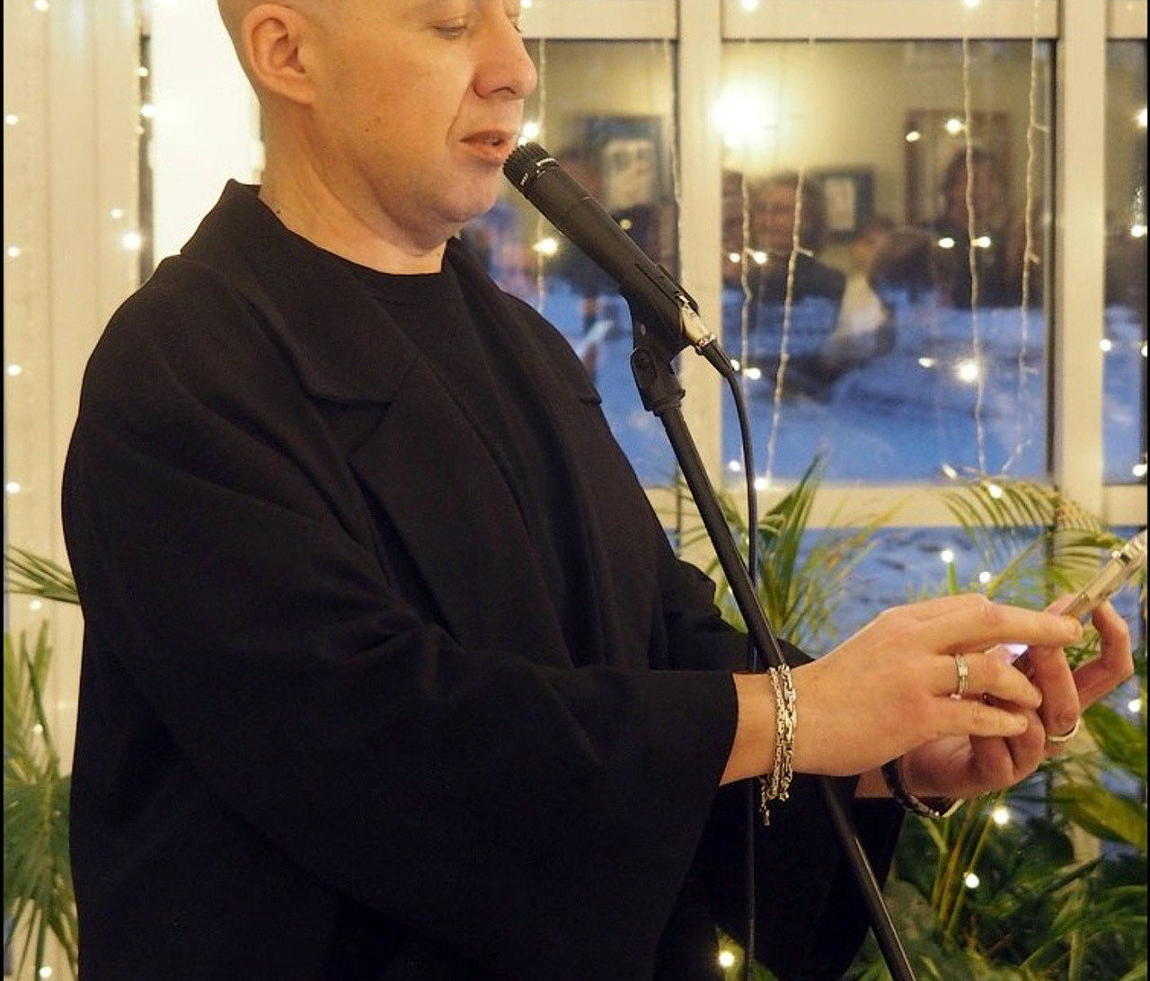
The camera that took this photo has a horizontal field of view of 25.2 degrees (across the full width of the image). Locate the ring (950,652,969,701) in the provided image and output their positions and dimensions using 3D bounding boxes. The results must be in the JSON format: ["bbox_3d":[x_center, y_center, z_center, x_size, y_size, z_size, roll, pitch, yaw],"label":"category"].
[{"bbox_3d":[0.218,0.106,1.460,0.006,0.025,0.025,8,0,-13],"label":"ring"}]

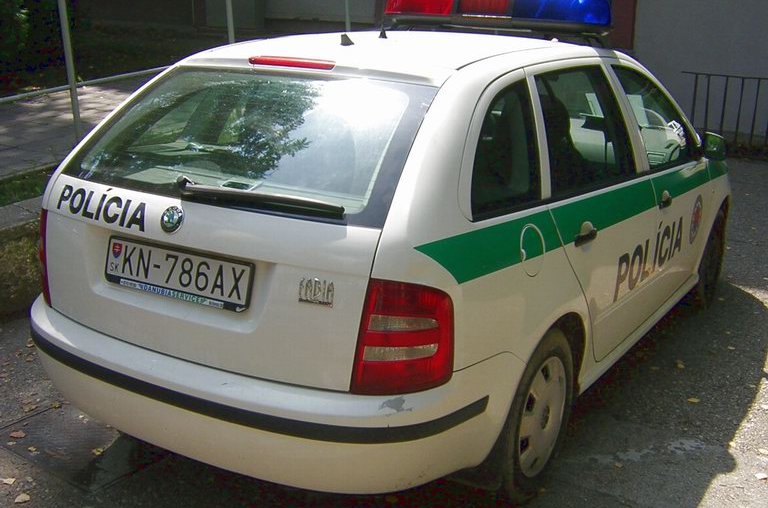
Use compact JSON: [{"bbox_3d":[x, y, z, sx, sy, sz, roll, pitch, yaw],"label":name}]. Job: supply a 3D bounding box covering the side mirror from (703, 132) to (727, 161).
[{"bbox_3d":[1.552,-0.508,3.781,0.160,0.130,0.110,11,17,31],"label":"side mirror"}]

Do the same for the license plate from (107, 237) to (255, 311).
[{"bbox_3d":[-0.557,0.048,2.119,0.530,0.130,0.020,10,4,31],"label":"license plate"}]

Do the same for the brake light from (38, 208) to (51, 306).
[{"bbox_3d":[-1.075,-0.012,2.535,0.205,0.295,0.160,11,17,31],"label":"brake light"}]

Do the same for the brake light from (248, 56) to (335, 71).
[{"bbox_3d":[-0.273,-0.576,2.392,0.315,0.030,0.040,11,17,31],"label":"brake light"}]

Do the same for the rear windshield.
[{"bbox_3d":[-0.388,-0.356,2.272,1.165,0.080,0.530,11,54,31],"label":"rear windshield"}]

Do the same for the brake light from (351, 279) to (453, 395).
[{"bbox_3d":[0.042,0.202,1.865,0.205,0.295,0.160,11,17,31],"label":"brake light"}]

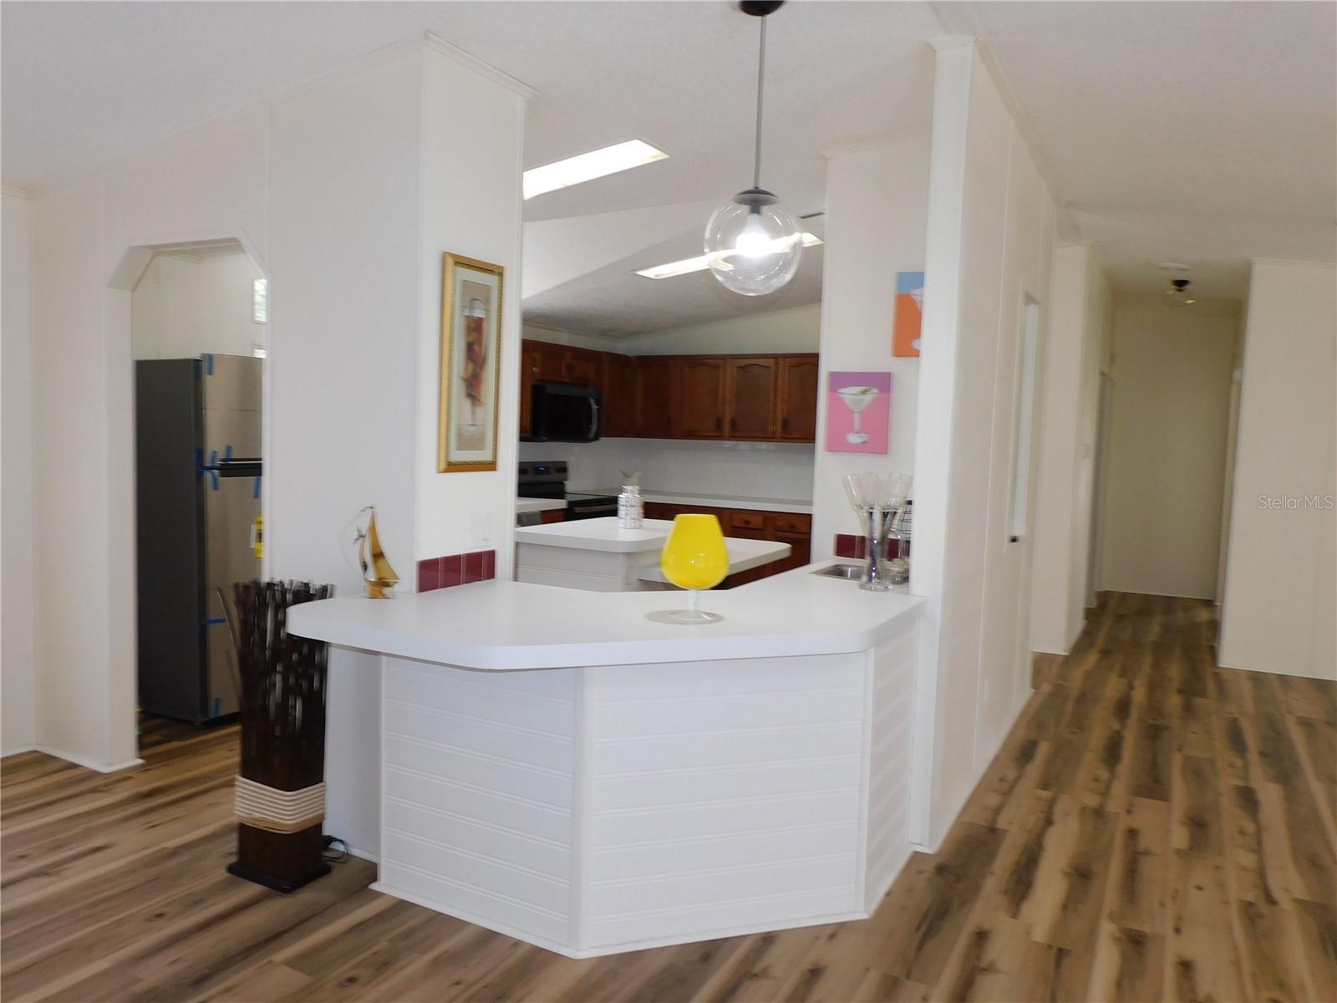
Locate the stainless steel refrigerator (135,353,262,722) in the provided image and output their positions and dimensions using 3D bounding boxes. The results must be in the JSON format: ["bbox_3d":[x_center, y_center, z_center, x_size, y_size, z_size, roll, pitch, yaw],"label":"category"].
[{"bbox_3d":[-2.312,0.149,4.849,0.808,1.747,0.798,4,5,29],"label":"stainless steel refrigerator"}]

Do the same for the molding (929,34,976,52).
[{"bbox_3d":[0.944,-1.521,3.083,0.157,0.061,0.030,4,5,29],"label":"molding"}]

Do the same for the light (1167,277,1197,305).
[{"bbox_3d":[3.945,-1.598,7.137,0.232,0.217,0.232,4,5,29],"label":"light"}]

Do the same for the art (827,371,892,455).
[{"bbox_3d":[0.829,-0.384,4.045,0.282,0.355,0.022,4,5,29],"label":"art"}]

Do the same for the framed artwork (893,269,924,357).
[{"bbox_3d":[1.089,-0.784,3.877,0.282,0.355,0.022,4,5,29],"label":"framed artwork"}]

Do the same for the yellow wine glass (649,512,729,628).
[{"bbox_3d":[0.079,0.188,2.684,0.197,0.297,0.197,4,5,29],"label":"yellow wine glass"}]

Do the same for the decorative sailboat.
[{"bbox_3d":[-0.897,0.154,2.846,0.141,0.279,0.056,1,4,-10],"label":"decorative sailboat"}]

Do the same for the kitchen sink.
[{"bbox_3d":[0.784,0.357,3.655,0.384,0.162,0.384,4,5,29],"label":"kitchen sink"}]

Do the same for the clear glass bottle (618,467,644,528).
[{"bbox_3d":[-0.205,-0.022,5.172,0.144,0.325,0.144,2,4,0],"label":"clear glass bottle"}]

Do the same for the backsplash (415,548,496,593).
[{"bbox_3d":[-0.698,0.229,3.094,0.010,0.104,0.382,4,5,29],"label":"backsplash"}]

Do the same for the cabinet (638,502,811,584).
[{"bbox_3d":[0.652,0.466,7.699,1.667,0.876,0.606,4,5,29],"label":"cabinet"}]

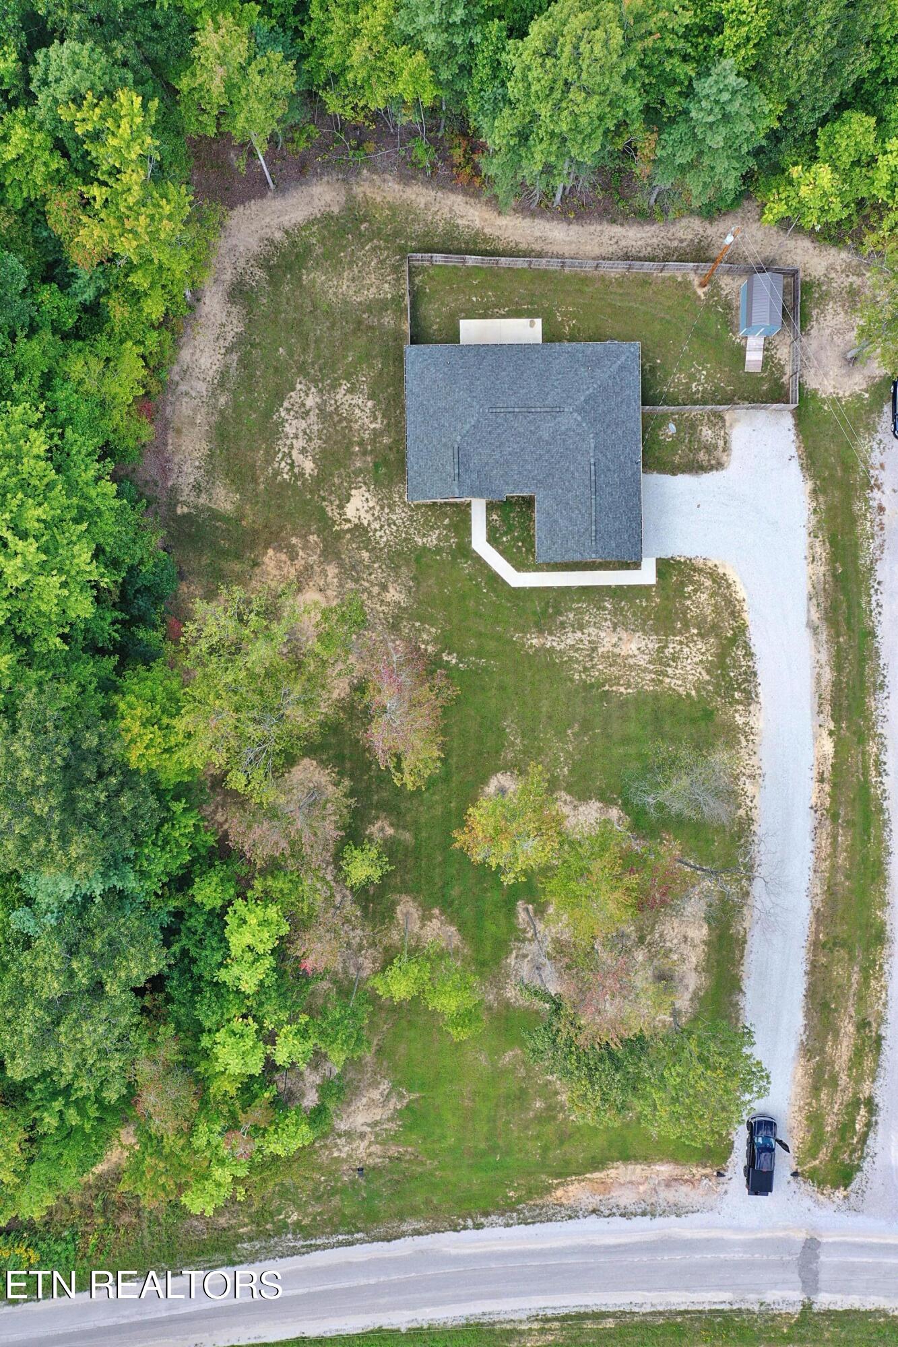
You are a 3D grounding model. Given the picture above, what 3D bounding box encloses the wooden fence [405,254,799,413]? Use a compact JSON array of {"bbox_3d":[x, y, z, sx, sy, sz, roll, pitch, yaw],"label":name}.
[{"bbox_3d":[11.295,-24.873,76.730,28.518,1.900,10.941,0,90,-1],"label":"wooden fence"}]

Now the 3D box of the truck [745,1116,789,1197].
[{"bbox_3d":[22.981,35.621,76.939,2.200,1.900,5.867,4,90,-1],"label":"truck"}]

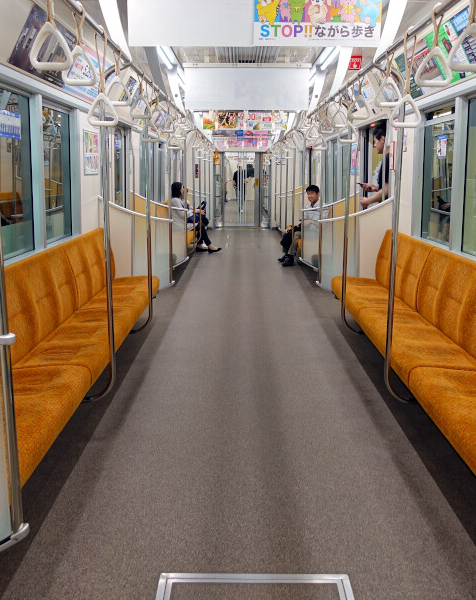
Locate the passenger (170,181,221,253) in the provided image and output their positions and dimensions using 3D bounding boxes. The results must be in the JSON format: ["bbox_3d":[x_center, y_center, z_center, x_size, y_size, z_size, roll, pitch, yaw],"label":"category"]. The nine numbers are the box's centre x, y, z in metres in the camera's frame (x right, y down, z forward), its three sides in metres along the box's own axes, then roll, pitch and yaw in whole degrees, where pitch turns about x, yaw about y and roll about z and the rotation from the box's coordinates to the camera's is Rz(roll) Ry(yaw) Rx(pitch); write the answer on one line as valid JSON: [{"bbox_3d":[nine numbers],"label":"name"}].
[{"bbox_3d":[-0.788,-1.515,11.029,0.900,1.260,0.480,0,12,0],"label":"passenger"}]

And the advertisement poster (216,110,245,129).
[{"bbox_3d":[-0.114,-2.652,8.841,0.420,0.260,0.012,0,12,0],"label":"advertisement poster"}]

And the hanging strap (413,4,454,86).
[{"bbox_3d":[0.644,-0.831,1.973,0.115,0.265,0.036,0,12,0],"label":"hanging strap"}]

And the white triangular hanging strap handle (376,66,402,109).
[{"bbox_3d":[0.711,-1.000,2.821,0.135,0.200,0.040,0,12,0],"label":"white triangular hanging strap handle"}]

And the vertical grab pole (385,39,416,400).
[{"bbox_3d":[0.844,-0.330,3.026,0.170,1.820,0.045,0,12,0],"label":"vertical grab pole"}]

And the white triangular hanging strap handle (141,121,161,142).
[{"bbox_3d":[-0.519,-1.002,3.561,0.115,0.125,0.028,0,12,0],"label":"white triangular hanging strap handle"}]

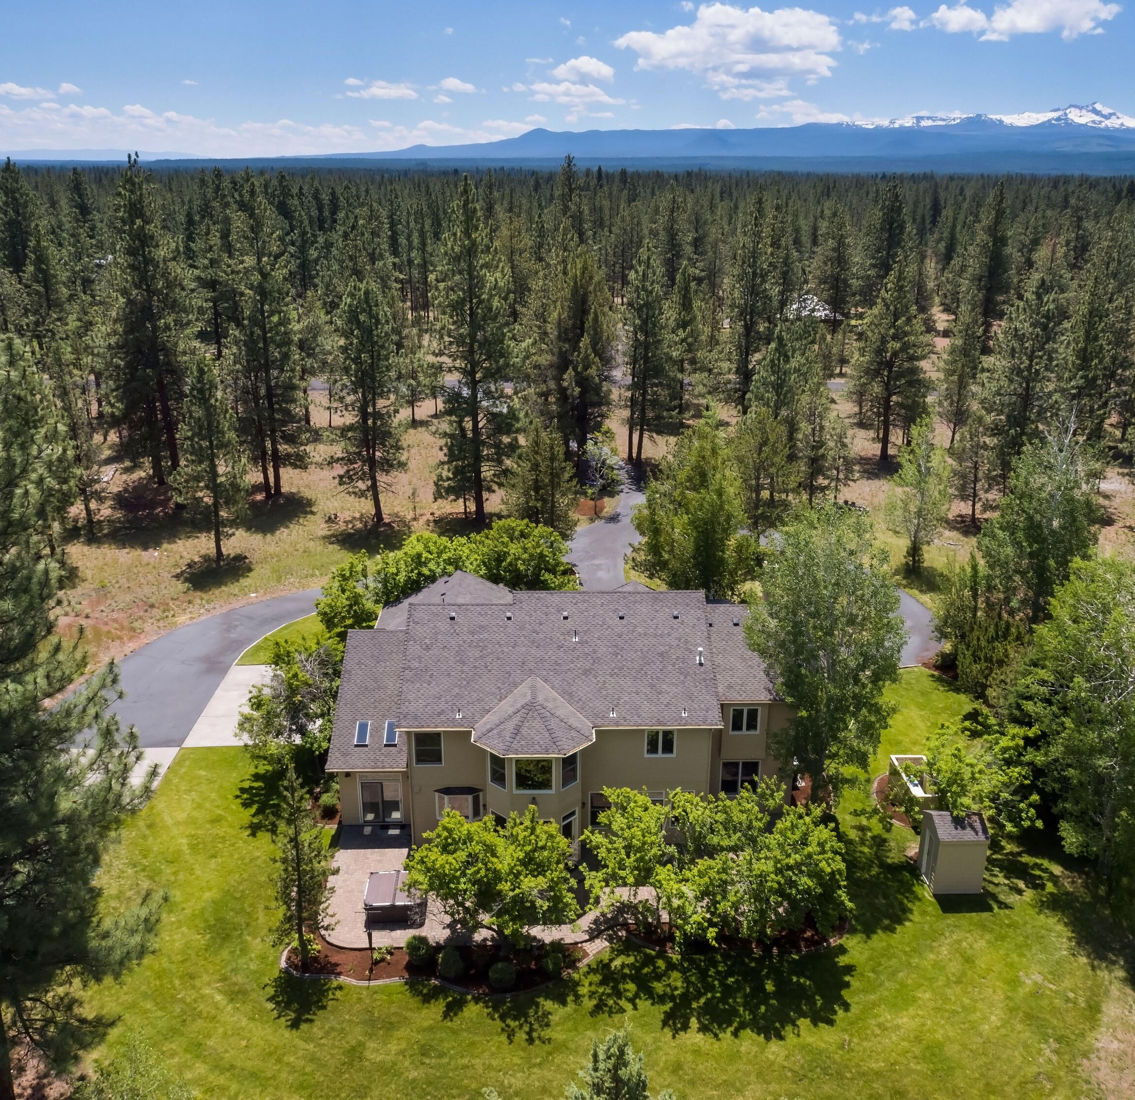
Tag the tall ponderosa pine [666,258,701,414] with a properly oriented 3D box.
[{"bbox_3d":[13.329,-23.766,115.392,3.900,17.650,3.900,0,20,0],"label":"tall ponderosa pine"}]

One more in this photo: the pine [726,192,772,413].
[{"bbox_3d":[20.000,-26.672,111.901,5.000,23.800,5.000,0,21,0],"label":"pine"}]

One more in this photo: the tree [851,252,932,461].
[{"bbox_3d":[30.458,-17.788,95.168,7.400,19.260,7.400,1,21,0],"label":"tree"}]

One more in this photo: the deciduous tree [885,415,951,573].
[{"bbox_3d":[24.150,-3.785,69.716,4.600,11.030,4.600,1,21,0],"label":"deciduous tree"}]

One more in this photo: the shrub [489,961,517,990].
[{"bbox_3d":[-2.261,14.719,35.191,1.000,0.950,1.000,0,20,0],"label":"shrub"}]

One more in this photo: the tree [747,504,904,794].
[{"bbox_3d":[11.007,4.812,43.114,6.400,14.170,6.200,0,20,0],"label":"tree"}]

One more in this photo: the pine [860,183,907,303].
[{"bbox_3d":[47.800,-42.605,152.915,6.800,24.000,6.600,0,21,0],"label":"pine"}]

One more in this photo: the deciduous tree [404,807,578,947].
[{"bbox_3d":[-2.692,12.033,36.181,6.000,5.300,5.500,0,20,0],"label":"deciduous tree"}]

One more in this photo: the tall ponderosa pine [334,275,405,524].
[{"bbox_3d":[-15.323,-11.318,78.809,5.500,19.390,5.400,0,20,0],"label":"tall ponderosa pine"}]

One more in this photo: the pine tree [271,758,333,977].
[{"bbox_3d":[-9.200,11.090,35.149,2.050,8.600,2.050,0,21,0],"label":"pine tree"}]

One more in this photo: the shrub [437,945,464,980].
[{"bbox_3d":[-4.180,14.627,36.192,0.970,1.250,0.970,0,21,0],"label":"shrub"}]

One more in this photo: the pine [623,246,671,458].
[{"bbox_3d":[7.331,-18.353,96.355,4.200,20.640,4.200,0,20,0],"label":"pine"}]

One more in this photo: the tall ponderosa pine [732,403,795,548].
[{"bbox_3d":[14.227,-5.261,74.089,5.000,10.520,5.000,1,21,0],"label":"tall ponderosa pine"}]

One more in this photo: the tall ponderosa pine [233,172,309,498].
[{"bbox_3d":[-24.054,-16.452,81.301,6.400,25.680,6.400,1,21,0],"label":"tall ponderosa pine"}]

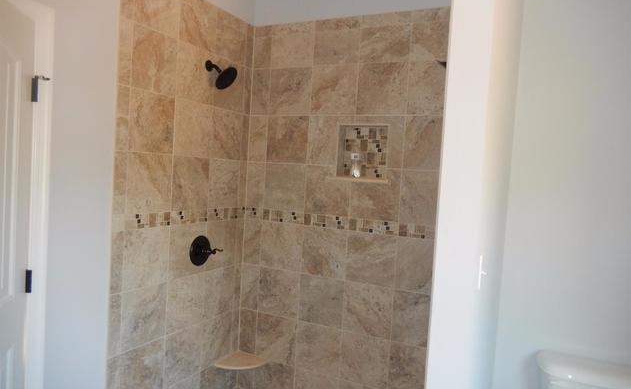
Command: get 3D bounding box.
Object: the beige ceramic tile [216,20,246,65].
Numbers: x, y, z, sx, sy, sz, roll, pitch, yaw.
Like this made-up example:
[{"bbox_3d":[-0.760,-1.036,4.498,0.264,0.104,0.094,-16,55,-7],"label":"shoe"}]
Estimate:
[{"bbox_3d":[-0.526,-0.934,2.836,0.013,0.209,0.293,5,3,26],"label":"beige ceramic tile"}]

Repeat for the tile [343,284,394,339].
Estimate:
[{"bbox_3d":[0.312,0.688,2.711,0.302,0.302,0.010,5,3,26],"label":"tile"}]

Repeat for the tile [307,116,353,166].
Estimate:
[{"bbox_3d":[0.098,-0.330,2.804,0.302,0.302,0.010,5,3,26],"label":"tile"}]

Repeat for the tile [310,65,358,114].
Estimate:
[{"bbox_3d":[0.116,-0.640,2.810,0.303,0.304,0.012,4,2,26],"label":"tile"}]

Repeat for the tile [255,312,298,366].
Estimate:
[{"bbox_3d":[-0.251,0.946,2.992,0.302,0.302,0.010,5,3,27],"label":"tile"}]

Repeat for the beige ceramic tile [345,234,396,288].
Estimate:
[{"bbox_3d":[0.329,0.386,2.690,0.302,0.302,0.010,5,3,27],"label":"beige ceramic tile"}]

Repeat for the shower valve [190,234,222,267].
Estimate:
[{"bbox_3d":[-0.632,0.340,2.680,0.112,0.180,0.180,5,3,26],"label":"shower valve"}]

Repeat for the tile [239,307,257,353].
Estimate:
[{"bbox_3d":[-0.456,0.931,3.102,0.138,0.299,0.013,5,3,26],"label":"tile"}]

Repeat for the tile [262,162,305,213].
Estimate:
[{"bbox_3d":[-0.194,-0.046,2.946,0.302,0.302,0.010,5,3,26],"label":"tile"}]

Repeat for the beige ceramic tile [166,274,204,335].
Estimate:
[{"bbox_3d":[-0.749,0.628,2.639,0.010,0.302,0.302,5,3,26],"label":"beige ceramic tile"}]

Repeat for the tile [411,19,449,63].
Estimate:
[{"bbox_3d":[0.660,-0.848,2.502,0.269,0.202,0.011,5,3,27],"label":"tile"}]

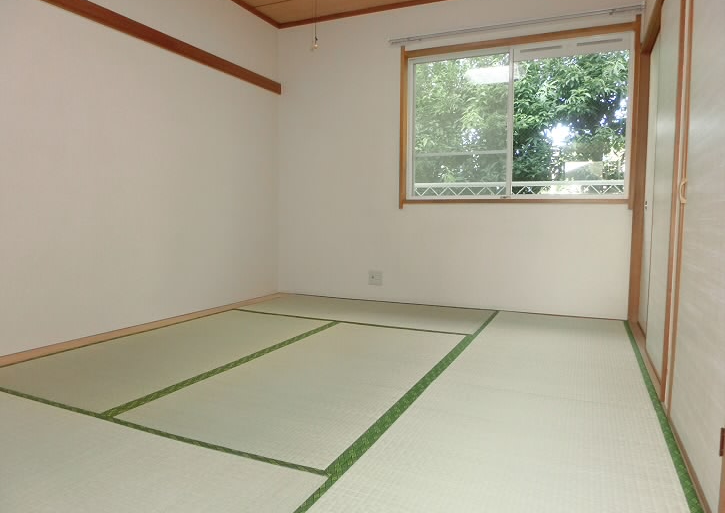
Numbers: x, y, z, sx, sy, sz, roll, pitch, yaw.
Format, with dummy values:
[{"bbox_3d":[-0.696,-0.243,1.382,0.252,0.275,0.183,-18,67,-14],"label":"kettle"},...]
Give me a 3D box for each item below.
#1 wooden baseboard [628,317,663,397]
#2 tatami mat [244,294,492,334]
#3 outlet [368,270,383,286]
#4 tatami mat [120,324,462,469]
[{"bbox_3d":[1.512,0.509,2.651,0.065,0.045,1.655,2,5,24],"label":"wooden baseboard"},{"bbox_3d":[0.016,0.424,3.727,1.790,0.045,0.919,2,5,24],"label":"tatami mat"},{"bbox_3d":[0.111,0.186,4.165,0.120,0.118,0.012,2,5,24],"label":"outlet"},{"bbox_3d":[-0.122,0.529,2.328,0.887,0.045,1.751,2,5,24],"label":"tatami mat"}]

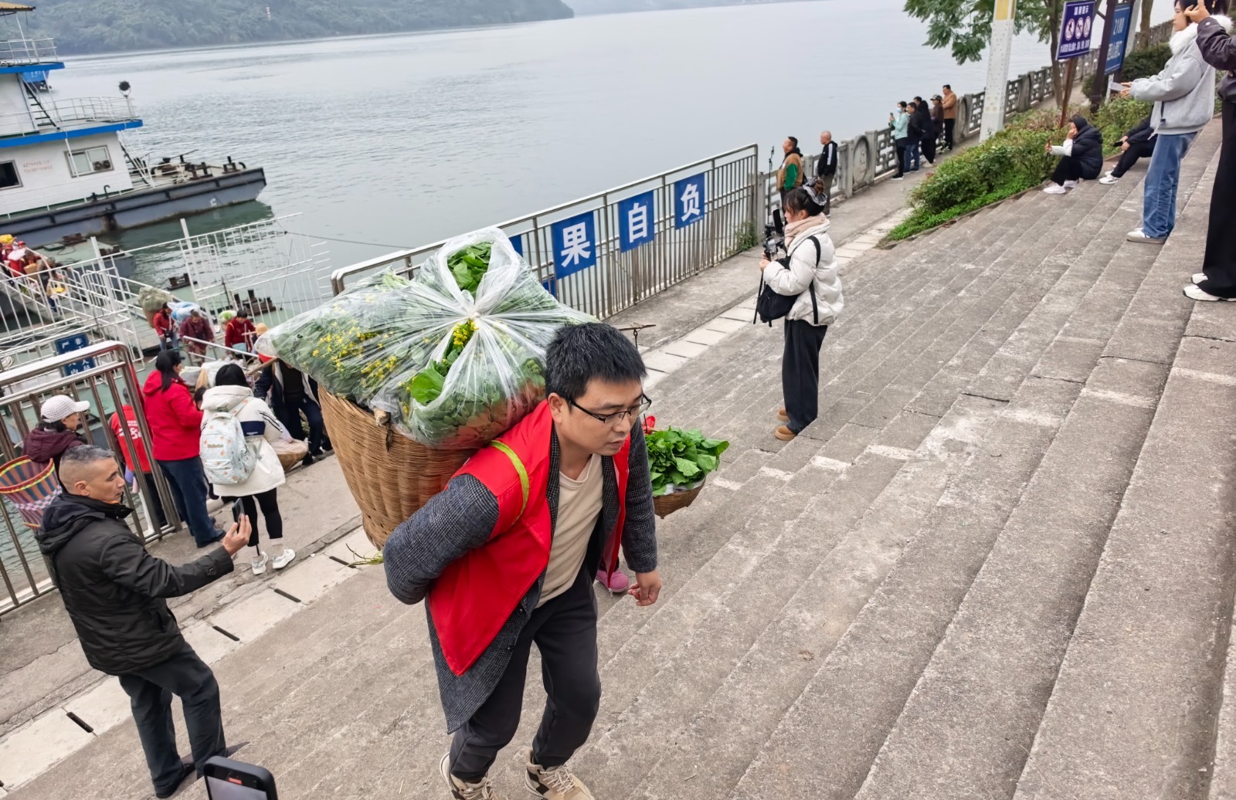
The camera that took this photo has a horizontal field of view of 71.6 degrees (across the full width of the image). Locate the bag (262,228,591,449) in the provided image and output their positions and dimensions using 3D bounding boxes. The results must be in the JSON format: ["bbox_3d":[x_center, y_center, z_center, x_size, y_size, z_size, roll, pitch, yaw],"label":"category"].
[{"bbox_3d":[-0.484,-0.200,2.135,0.800,0.450,0.560,0,25,5],"label":"bag"}]

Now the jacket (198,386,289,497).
[{"bbox_3d":[-2.749,0.299,6.263,0.600,0.820,0.440,1,25,7],"label":"jacket"}]

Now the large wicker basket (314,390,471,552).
[{"bbox_3d":[-0.537,0.205,2.314,0.500,0.540,0.500,22,34,29],"label":"large wicker basket"}]

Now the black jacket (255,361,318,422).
[{"bbox_3d":[-2.994,-0.275,7.856,0.580,0.700,0.420,-19,30,-31],"label":"black jacket"}]

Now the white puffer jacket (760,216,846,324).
[{"bbox_3d":[1.073,-0.756,5.120,0.520,0.680,0.540,7,27,20],"label":"white puffer jacket"}]

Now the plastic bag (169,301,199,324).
[{"bbox_3d":[-7.800,-1.570,15.400,0.550,0.420,0.480,-2,25,0],"label":"plastic bag"}]

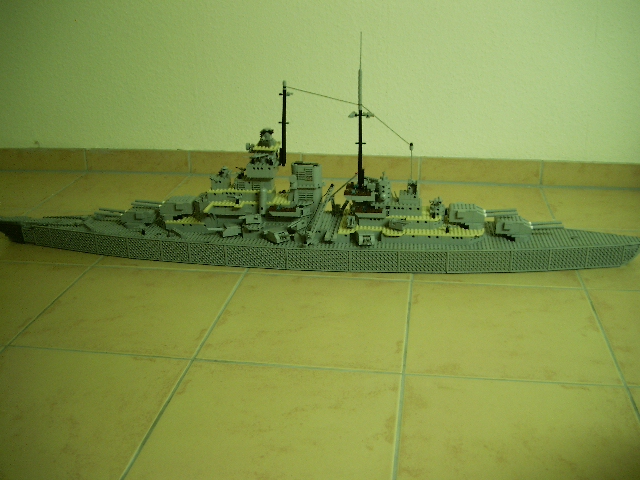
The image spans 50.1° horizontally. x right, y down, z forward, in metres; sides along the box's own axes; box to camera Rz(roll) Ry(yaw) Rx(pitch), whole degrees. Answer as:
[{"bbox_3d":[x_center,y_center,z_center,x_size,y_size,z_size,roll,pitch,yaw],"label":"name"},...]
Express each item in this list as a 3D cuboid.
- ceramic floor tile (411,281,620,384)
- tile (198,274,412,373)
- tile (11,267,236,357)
[{"bbox_3d":[0.312,0.152,1.174,0.328,0.009,0.328,2,22,8],"label":"ceramic floor tile"},{"bbox_3d":[-0.012,0.139,1.223,0.328,0.009,0.328,2,22,8],"label":"tile"},{"bbox_3d":[-0.337,0.126,1.271,0.328,0.009,0.328,2,22,8],"label":"tile"}]

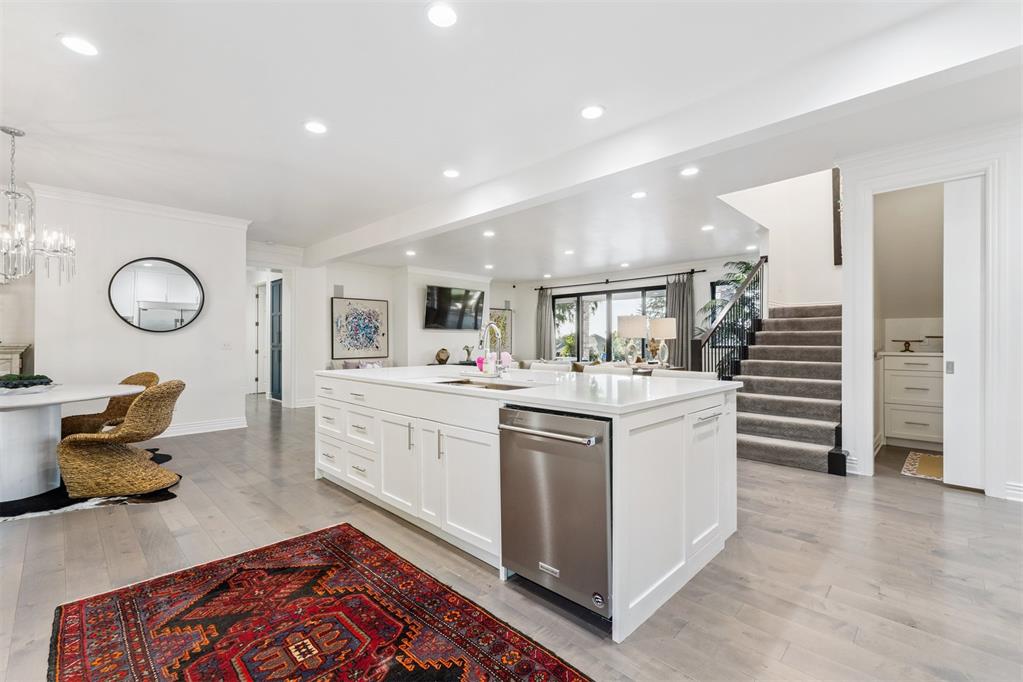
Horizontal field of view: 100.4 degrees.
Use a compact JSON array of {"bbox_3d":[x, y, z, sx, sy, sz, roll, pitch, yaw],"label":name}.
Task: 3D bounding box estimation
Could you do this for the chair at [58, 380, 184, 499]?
[{"bbox_3d":[-3.120,0.760,3.480,0.640,0.870,0.530,0,0,-10],"label":"chair"}]

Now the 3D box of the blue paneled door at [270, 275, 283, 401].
[{"bbox_3d":[-4.800,-0.030,8.700,0.860,2.460,0.120,0,0,45],"label":"blue paneled door"}]

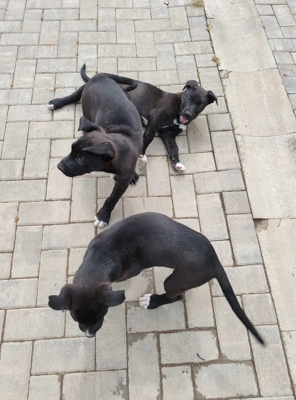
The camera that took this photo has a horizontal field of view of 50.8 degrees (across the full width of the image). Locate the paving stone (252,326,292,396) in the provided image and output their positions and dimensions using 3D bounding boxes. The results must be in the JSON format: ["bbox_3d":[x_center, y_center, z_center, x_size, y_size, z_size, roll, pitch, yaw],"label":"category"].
[{"bbox_3d":[0.398,0.533,1.050,0.101,0.060,0.202,-2,64,-2],"label":"paving stone"}]

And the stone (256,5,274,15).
[{"bbox_3d":[0.688,-1.106,1.862,0.100,0.060,0.100,-2,64,-2],"label":"stone"}]

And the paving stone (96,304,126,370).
[{"bbox_3d":[-0.125,0.463,1.073,0.101,0.060,0.202,-2,64,-2],"label":"paving stone"}]

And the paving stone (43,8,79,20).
[{"bbox_3d":[-0.495,-1.043,1.805,0.202,0.060,0.101,-4,64,-3],"label":"paving stone"}]

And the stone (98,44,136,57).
[{"bbox_3d":[-0.163,-0.766,1.653,0.199,0.060,0.098,-3,64,-3],"label":"stone"}]

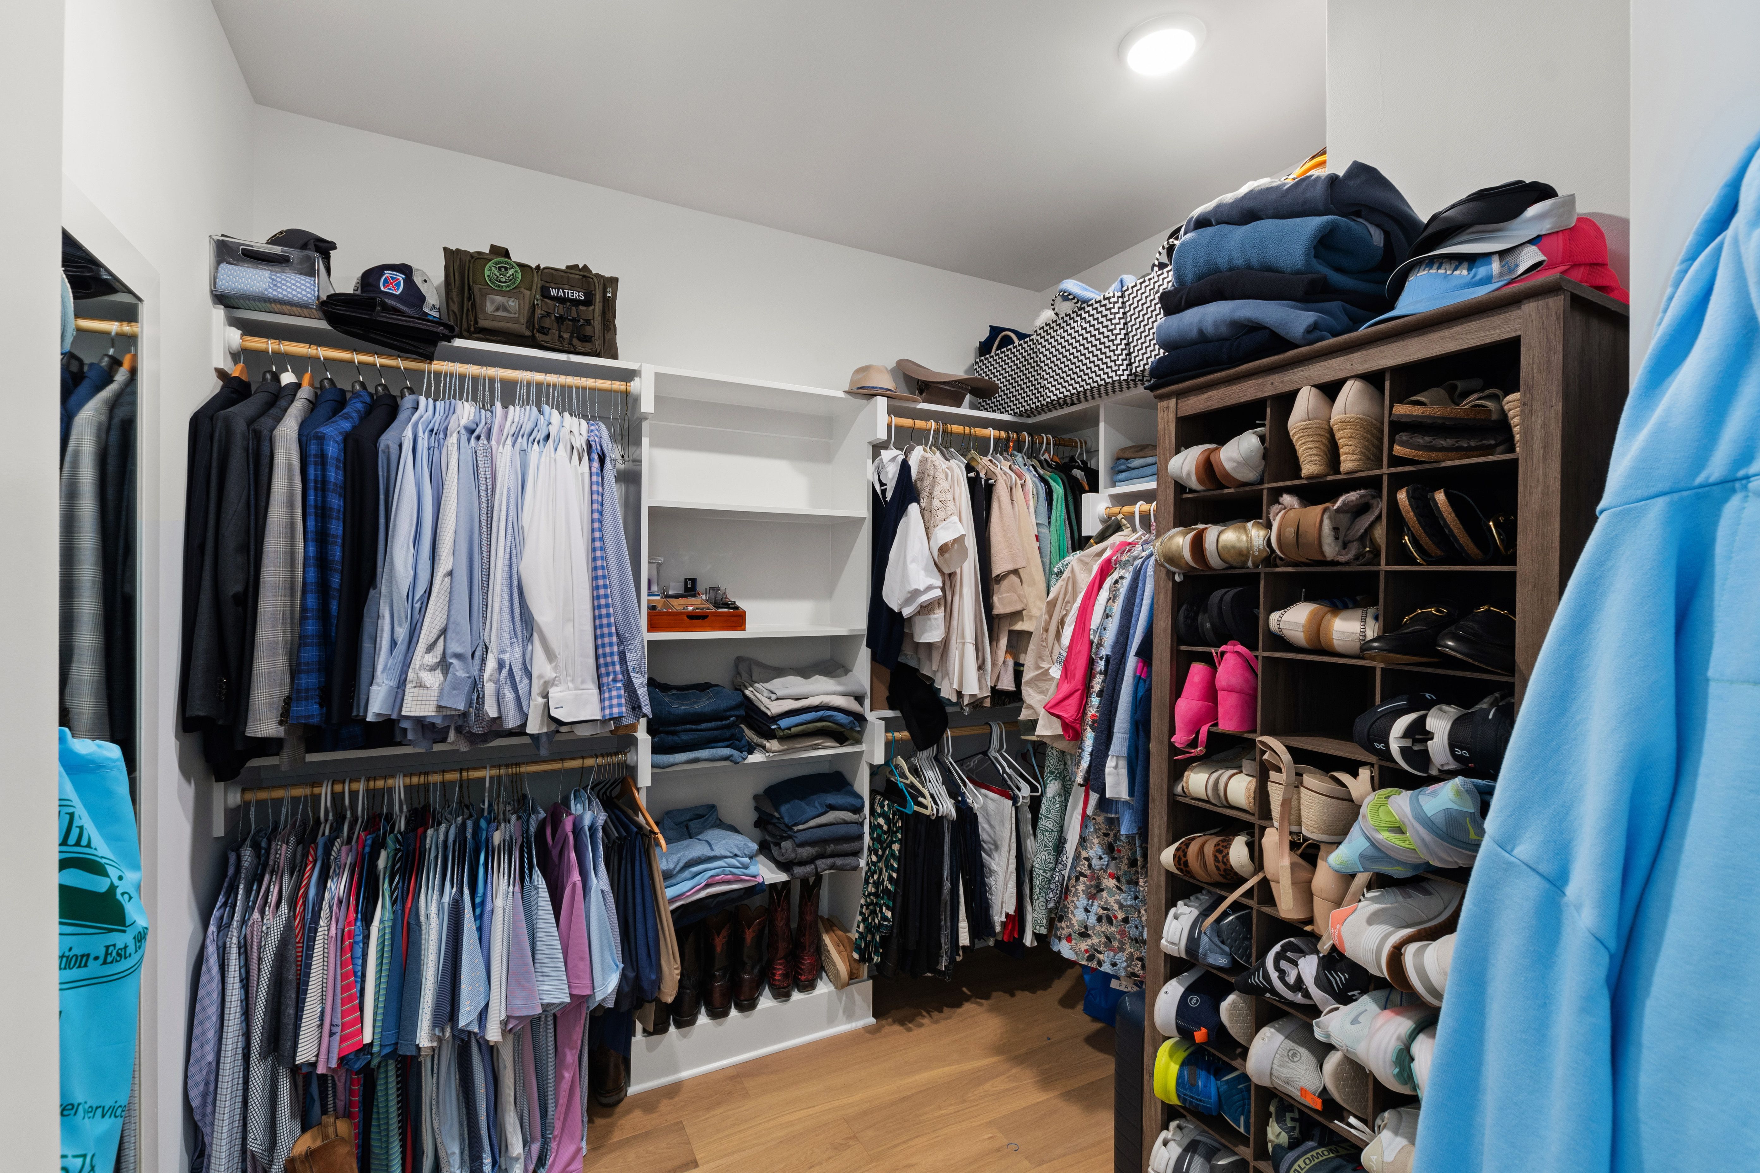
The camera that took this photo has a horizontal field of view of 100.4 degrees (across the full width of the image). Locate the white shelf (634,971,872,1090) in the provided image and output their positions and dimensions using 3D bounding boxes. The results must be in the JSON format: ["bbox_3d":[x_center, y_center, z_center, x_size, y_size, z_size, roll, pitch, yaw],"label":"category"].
[{"bbox_3d":[-0.441,1.403,2.442,0.794,0.144,0.314,0,0,-27],"label":"white shelf"}]

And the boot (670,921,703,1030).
[{"bbox_3d":[-0.615,1.185,2.348,0.105,0.290,0.285,1,0,-15],"label":"boot"}]

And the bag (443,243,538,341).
[{"bbox_3d":[-1.047,-0.759,1.980,0.215,0.255,0.175,0,0,-27],"label":"bag"}]

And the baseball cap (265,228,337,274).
[{"bbox_3d":[-1.496,-0.846,1.868,0.255,0.140,0.180,0,0,-35],"label":"baseball cap"}]

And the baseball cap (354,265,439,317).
[{"bbox_3d":[-1.251,-0.773,1.903,0.185,0.150,0.260,0,0,-22],"label":"baseball cap"}]

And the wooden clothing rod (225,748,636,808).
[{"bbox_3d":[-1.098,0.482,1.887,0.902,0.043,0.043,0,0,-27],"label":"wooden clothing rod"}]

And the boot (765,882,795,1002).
[{"bbox_3d":[-0.341,1.166,2.494,0.100,0.330,0.280,1,0,-13],"label":"boot"}]

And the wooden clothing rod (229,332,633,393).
[{"bbox_3d":[-1.094,-0.567,1.878,0.886,0.035,0.035,-1,1,-27],"label":"wooden clothing rod"}]

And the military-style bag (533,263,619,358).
[{"bbox_3d":[-0.860,-0.752,2.075,0.215,0.245,0.175,0,0,-27],"label":"military-style bag"}]

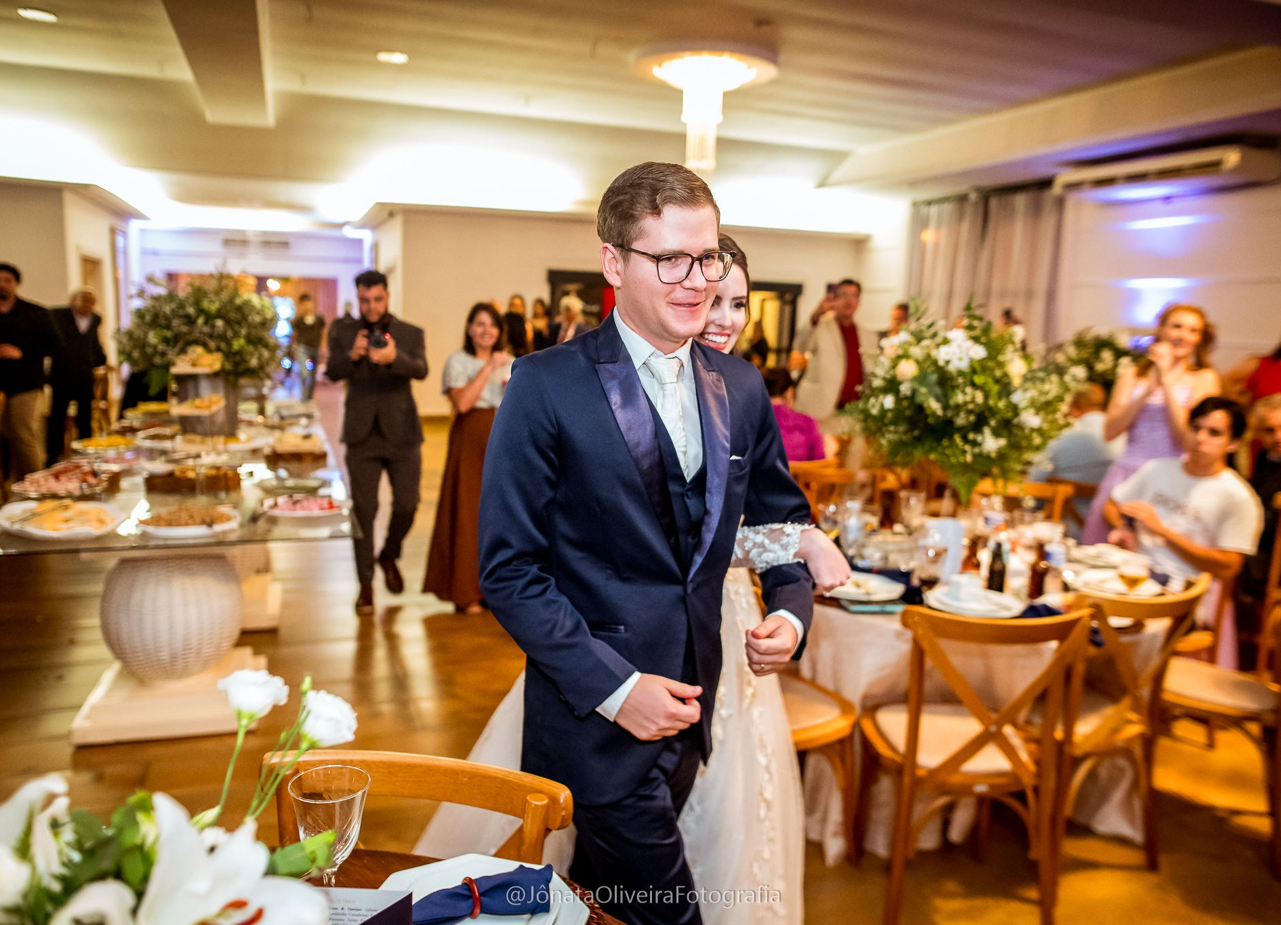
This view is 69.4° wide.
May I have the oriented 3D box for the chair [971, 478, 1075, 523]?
[{"bbox_3d":[1.652,0.560,4.063,0.485,0.881,0.525,5,10,17],"label":"chair"}]

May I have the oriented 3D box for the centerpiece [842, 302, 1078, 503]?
[{"bbox_3d":[1.062,-0.196,3.070,0.740,0.640,0.720,5,10,19],"label":"centerpiece"}]

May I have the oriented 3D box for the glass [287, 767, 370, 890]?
[{"bbox_3d":[-0.368,0.467,1.097,0.091,0.185,0.091,2,9,0],"label":"glass"}]

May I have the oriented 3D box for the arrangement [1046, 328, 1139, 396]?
[{"bbox_3d":[3.049,-0.589,6.200,0.720,0.600,0.700,6,10,26],"label":"arrangement"}]

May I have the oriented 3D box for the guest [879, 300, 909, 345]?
[{"bbox_3d":[2.308,-0.588,8.537,0.500,1.742,0.350,7,10,30],"label":"guest"}]

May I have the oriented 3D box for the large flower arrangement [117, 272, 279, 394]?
[{"bbox_3d":[-2.538,-0.742,5.300,0.870,0.680,0.800,-2,10,-26],"label":"large flower arrangement"}]

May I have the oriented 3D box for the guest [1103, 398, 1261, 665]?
[{"bbox_3d":[1.885,0.442,3.401,0.743,1.346,0.544,-3,11,-31],"label":"guest"}]

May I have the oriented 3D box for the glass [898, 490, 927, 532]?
[{"bbox_3d":[1.067,0.194,3.656,0.089,0.163,0.089,2,9,0],"label":"glass"}]

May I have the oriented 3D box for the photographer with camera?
[{"bbox_3d":[-1.377,-0.097,4.786,0.540,1.730,0.500,0,9,-12],"label":"photographer with camera"}]

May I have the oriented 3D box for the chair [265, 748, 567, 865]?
[{"bbox_3d":[-0.400,0.931,1.299,0.485,0.881,0.525,4,9,8],"label":"chair"}]

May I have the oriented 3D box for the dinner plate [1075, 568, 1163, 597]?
[{"bbox_3d":[1.532,0.390,2.967,0.285,0.028,0.285,2,9,0],"label":"dinner plate"}]

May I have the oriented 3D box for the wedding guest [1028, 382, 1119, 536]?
[{"bbox_3d":[2.170,0.246,4.791,0.544,1.307,0.772,4,9,11],"label":"wedding guest"}]

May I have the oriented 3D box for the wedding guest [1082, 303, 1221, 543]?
[{"bbox_3d":[2.390,0.165,4.101,0.680,1.720,0.600,8,11,30],"label":"wedding guest"}]

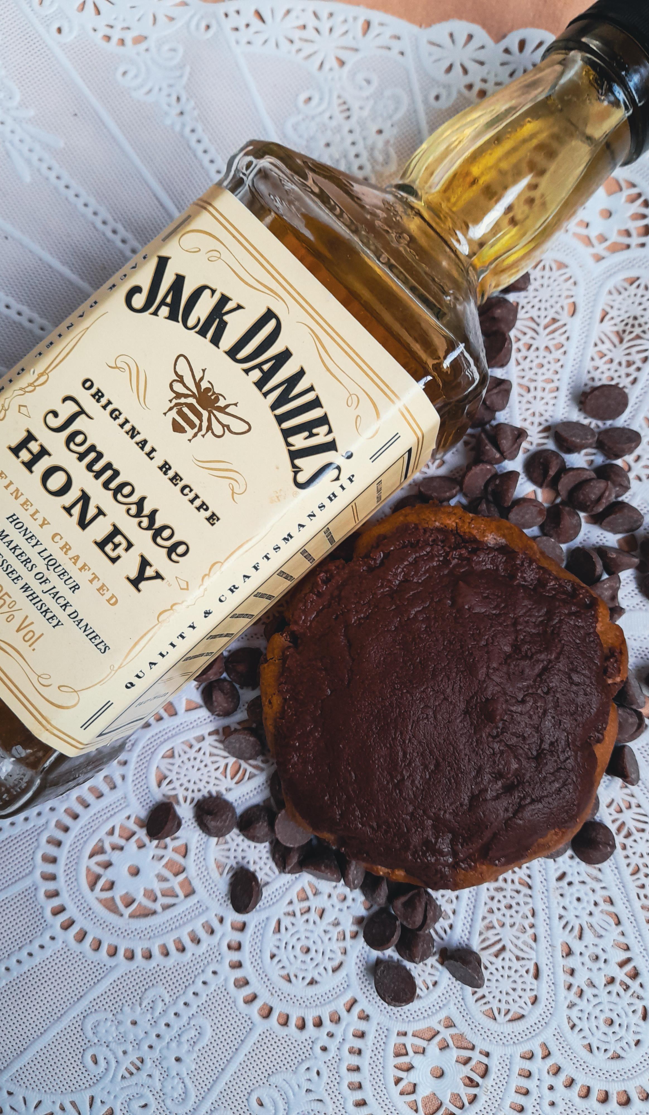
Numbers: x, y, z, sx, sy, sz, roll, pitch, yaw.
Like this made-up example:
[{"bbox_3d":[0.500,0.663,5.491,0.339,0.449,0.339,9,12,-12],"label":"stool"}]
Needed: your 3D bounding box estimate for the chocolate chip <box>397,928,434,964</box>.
[{"bbox_3d":[0.022,0.094,0.193,0.010,0.007,0.010,0,92,3],"label":"chocolate chip"}]

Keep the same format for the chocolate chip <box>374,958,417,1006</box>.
[{"bbox_3d":[0.016,0.104,0.195,0.011,0.007,0.011,10,52,-13],"label":"chocolate chip"}]

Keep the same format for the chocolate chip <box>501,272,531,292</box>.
[{"bbox_3d":[0.048,-0.074,0.207,0.010,0.007,0.010,0,86,2],"label":"chocolate chip"}]

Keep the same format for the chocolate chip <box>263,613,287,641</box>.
[{"bbox_3d":[-0.013,0.020,0.201,0.007,0.010,0.010,-33,84,35],"label":"chocolate chip"}]

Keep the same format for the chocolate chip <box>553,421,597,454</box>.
[{"bbox_3d":[0.062,-0.029,0.203,0.011,0.011,0.006,17,129,4],"label":"chocolate chip"}]

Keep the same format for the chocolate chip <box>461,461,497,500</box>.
[{"bbox_3d":[0.038,-0.020,0.201,0.010,0.007,0.010,-5,120,-9],"label":"chocolate chip"}]

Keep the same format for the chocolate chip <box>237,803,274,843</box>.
[{"bbox_3d":[-0.018,0.066,0.196,0.010,0.007,0.010,-7,85,15],"label":"chocolate chip"}]

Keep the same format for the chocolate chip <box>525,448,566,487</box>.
[{"bbox_3d":[0.056,-0.023,0.206,0.010,0.007,0.010,0,94,-6],"label":"chocolate chip"}]

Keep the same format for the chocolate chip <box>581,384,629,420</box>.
[{"bbox_3d":[0.071,-0.041,0.204,0.011,0.011,0.007,-1,45,1],"label":"chocolate chip"}]

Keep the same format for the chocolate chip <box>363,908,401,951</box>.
[{"bbox_3d":[0.015,0.090,0.193,0.010,0.007,0.010,-20,50,25],"label":"chocolate chip"}]

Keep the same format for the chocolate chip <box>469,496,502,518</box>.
[{"bbox_3d":[0.040,-0.012,0.202,0.010,0.007,0.010,0,66,0],"label":"chocolate chip"}]

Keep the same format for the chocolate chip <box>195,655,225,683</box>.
[{"bbox_3d":[-0.030,0.028,0.206,0.010,0.007,0.010,-21,40,19],"label":"chocolate chip"}]

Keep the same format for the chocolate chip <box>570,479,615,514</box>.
[{"bbox_3d":[0.066,-0.013,0.195,0.010,0.007,0.010,-20,130,0],"label":"chocolate chip"}]

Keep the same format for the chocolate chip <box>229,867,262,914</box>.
[{"bbox_3d":[-0.018,0.082,0.198,0.006,0.011,0.011,15,85,-42],"label":"chocolate chip"}]

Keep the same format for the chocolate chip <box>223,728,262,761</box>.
[{"bbox_3d":[-0.020,0.046,0.206,0.010,0.010,0.007,3,46,22],"label":"chocolate chip"}]

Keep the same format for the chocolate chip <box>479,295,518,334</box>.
[{"bbox_3d":[0.045,-0.063,0.206,0.010,0.007,0.010,0,93,6],"label":"chocolate chip"}]

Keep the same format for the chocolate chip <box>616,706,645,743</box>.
[{"bbox_3d":[0.075,0.041,0.197,0.007,0.010,0.010,9,85,-36],"label":"chocolate chip"}]

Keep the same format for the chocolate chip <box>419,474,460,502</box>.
[{"bbox_3d":[0.029,-0.016,0.203,0.010,0.010,0.006,-4,123,3],"label":"chocolate chip"}]

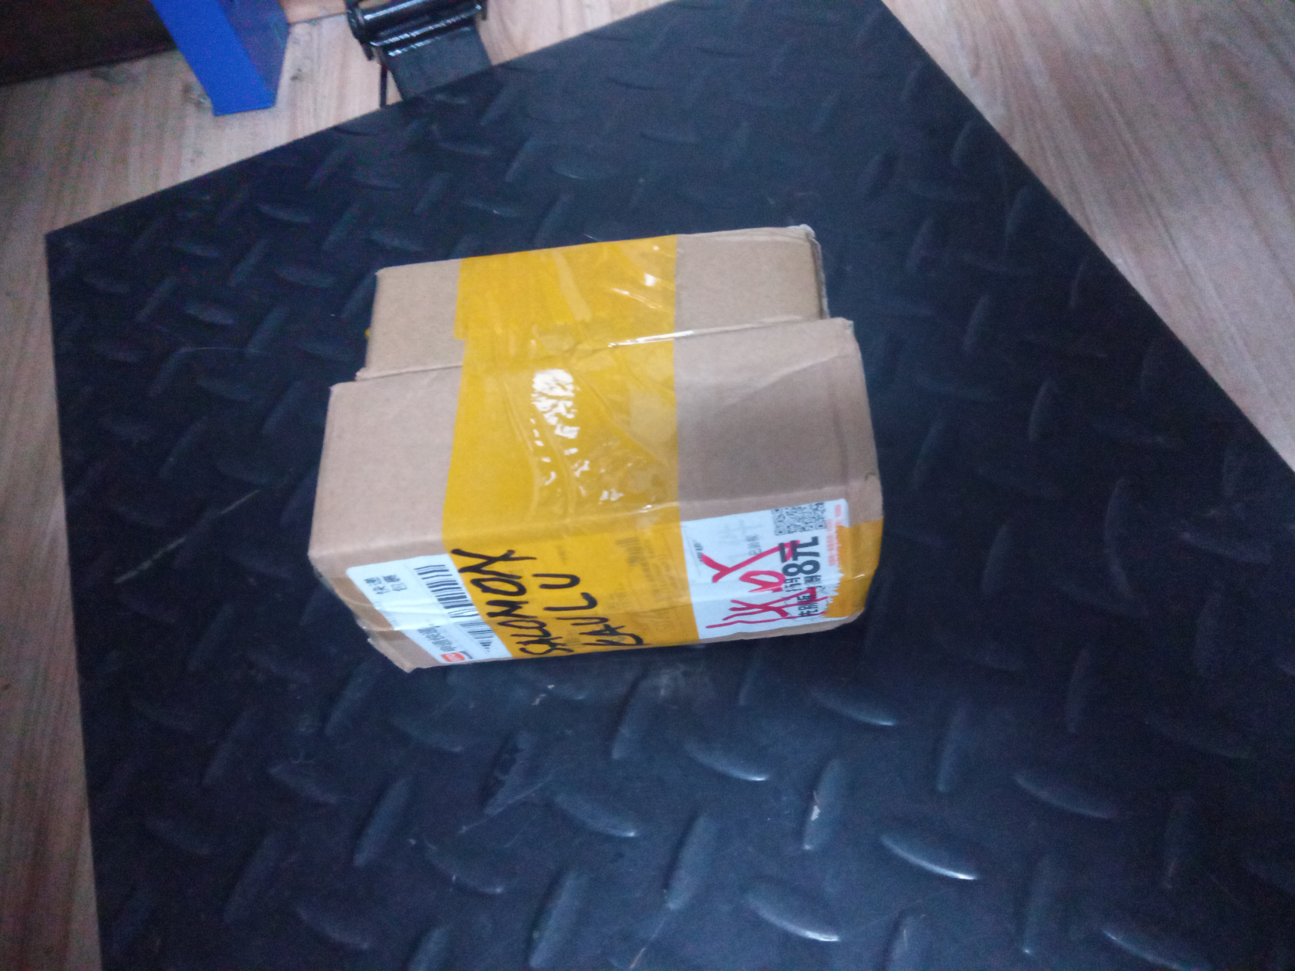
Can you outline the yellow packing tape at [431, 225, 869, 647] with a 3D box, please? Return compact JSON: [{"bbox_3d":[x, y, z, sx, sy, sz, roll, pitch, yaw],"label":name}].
[{"bbox_3d":[0.004,-0.013,0.334,0.116,0.087,0.098,-6,58,2],"label":"yellow packing tape"}]

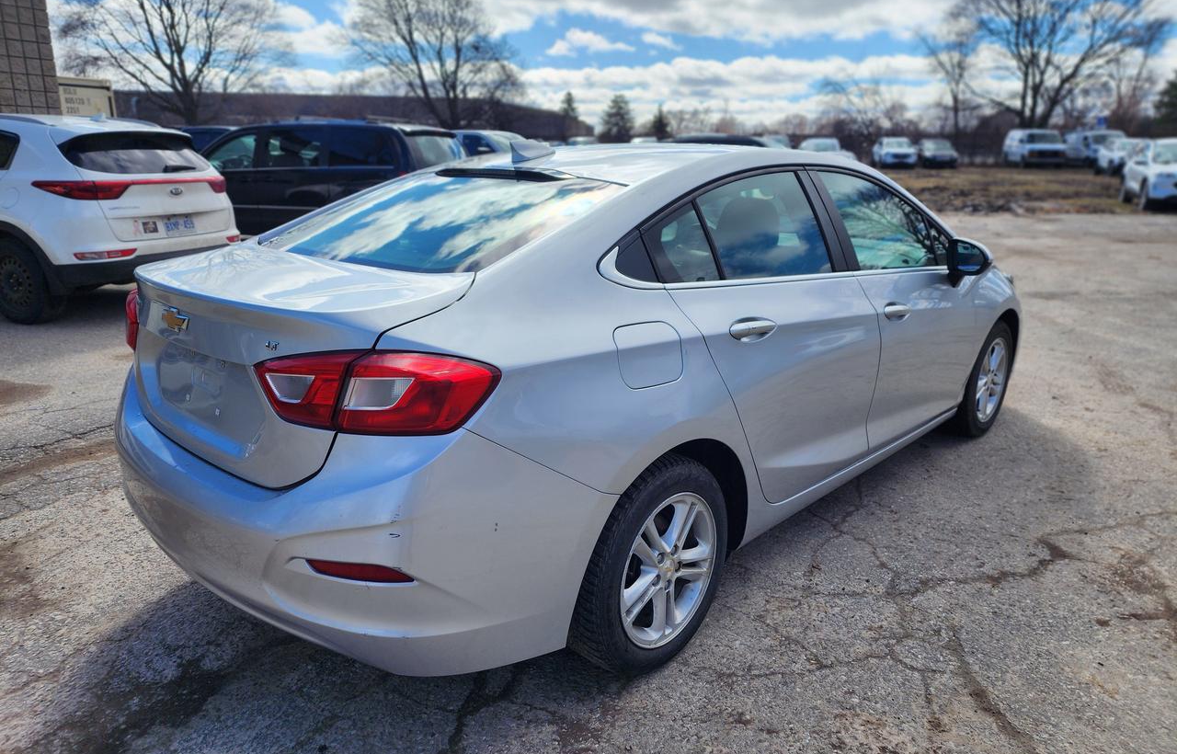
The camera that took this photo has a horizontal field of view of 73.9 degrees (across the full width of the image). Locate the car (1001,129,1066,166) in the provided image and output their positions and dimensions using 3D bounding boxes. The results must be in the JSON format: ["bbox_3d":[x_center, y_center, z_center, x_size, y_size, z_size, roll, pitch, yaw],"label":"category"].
[{"bbox_3d":[24.235,-12.521,42.767,2.000,2.000,5.500,6,17,17],"label":"car"}]

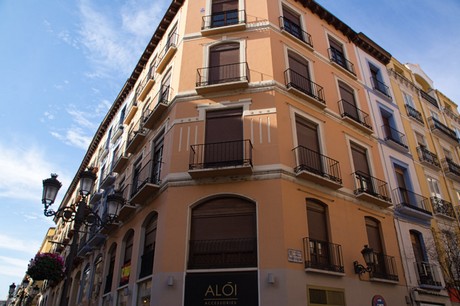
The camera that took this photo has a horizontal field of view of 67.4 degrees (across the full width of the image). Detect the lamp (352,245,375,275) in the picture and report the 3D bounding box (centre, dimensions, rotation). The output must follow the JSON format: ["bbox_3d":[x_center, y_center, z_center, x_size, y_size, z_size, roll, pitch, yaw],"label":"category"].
[{"bbox_3d":[4.576,3.641,11.791,0.420,0.899,0.779,20,-36,-30],"label":"lamp"}]

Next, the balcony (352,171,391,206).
[{"bbox_3d":[5.980,1.544,14.433,1.986,1.011,0.400,20,-36,-30],"label":"balcony"}]

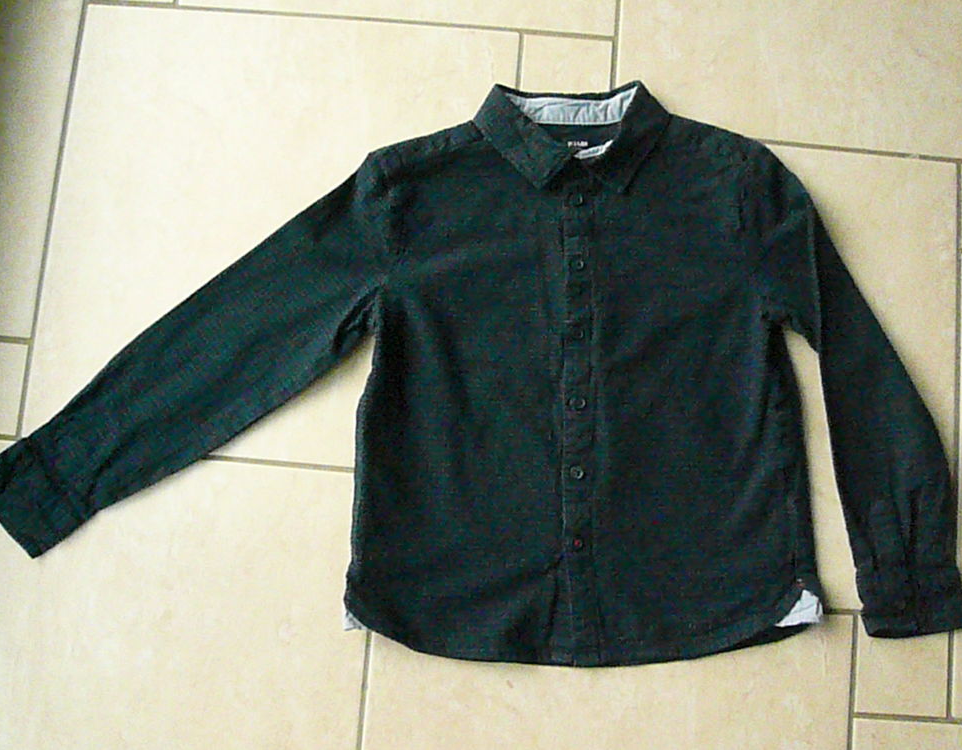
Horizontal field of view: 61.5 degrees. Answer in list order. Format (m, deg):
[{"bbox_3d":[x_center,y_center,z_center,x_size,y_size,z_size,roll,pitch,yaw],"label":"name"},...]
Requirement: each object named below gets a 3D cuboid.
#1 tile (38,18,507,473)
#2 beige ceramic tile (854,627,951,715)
[{"bbox_3d":[-0.162,-0.115,0.648,0.361,0.010,0.361,5,83,1],"label":"tile"},{"bbox_3d":[0.315,0.218,0.609,0.072,0.010,0.072,5,83,1],"label":"beige ceramic tile"}]

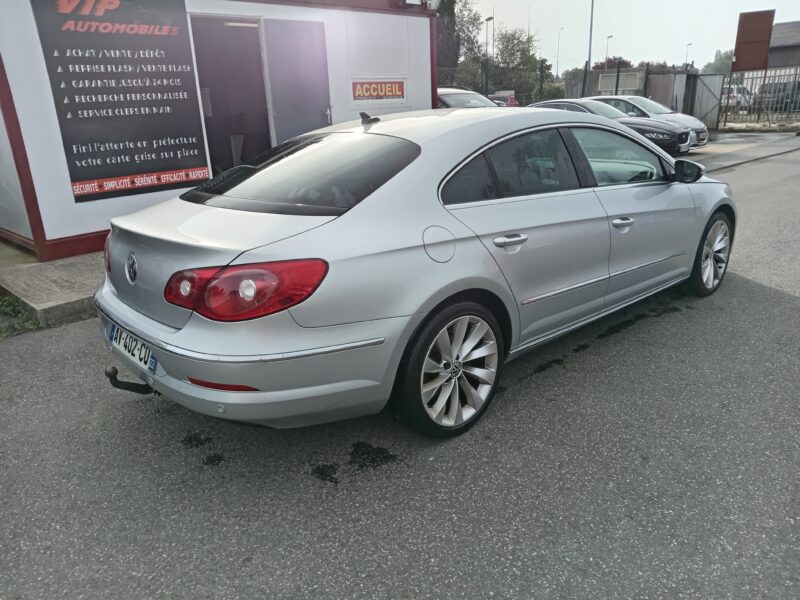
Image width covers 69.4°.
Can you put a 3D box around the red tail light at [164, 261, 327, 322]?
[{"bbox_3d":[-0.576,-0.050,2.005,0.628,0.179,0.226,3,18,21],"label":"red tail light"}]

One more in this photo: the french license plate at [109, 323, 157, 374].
[{"bbox_3d":[-1.123,0.187,2.416,0.020,0.111,0.523,3,8,-43],"label":"french license plate"}]

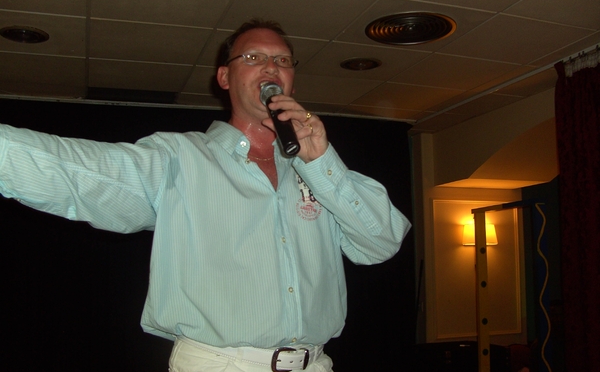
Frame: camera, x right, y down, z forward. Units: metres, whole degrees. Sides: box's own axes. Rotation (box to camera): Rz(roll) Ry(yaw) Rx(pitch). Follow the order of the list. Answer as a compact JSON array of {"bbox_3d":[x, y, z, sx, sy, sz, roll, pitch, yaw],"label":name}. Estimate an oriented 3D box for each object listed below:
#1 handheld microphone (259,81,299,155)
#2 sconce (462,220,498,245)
[{"bbox_3d":[-0.042,-0.146,1.363,0.051,0.207,0.051,-20,-41,0],"label":"handheld microphone"},{"bbox_3d":[1.592,0.420,5.550,0.320,0.190,0.150,2,-8,-18],"label":"sconce"}]

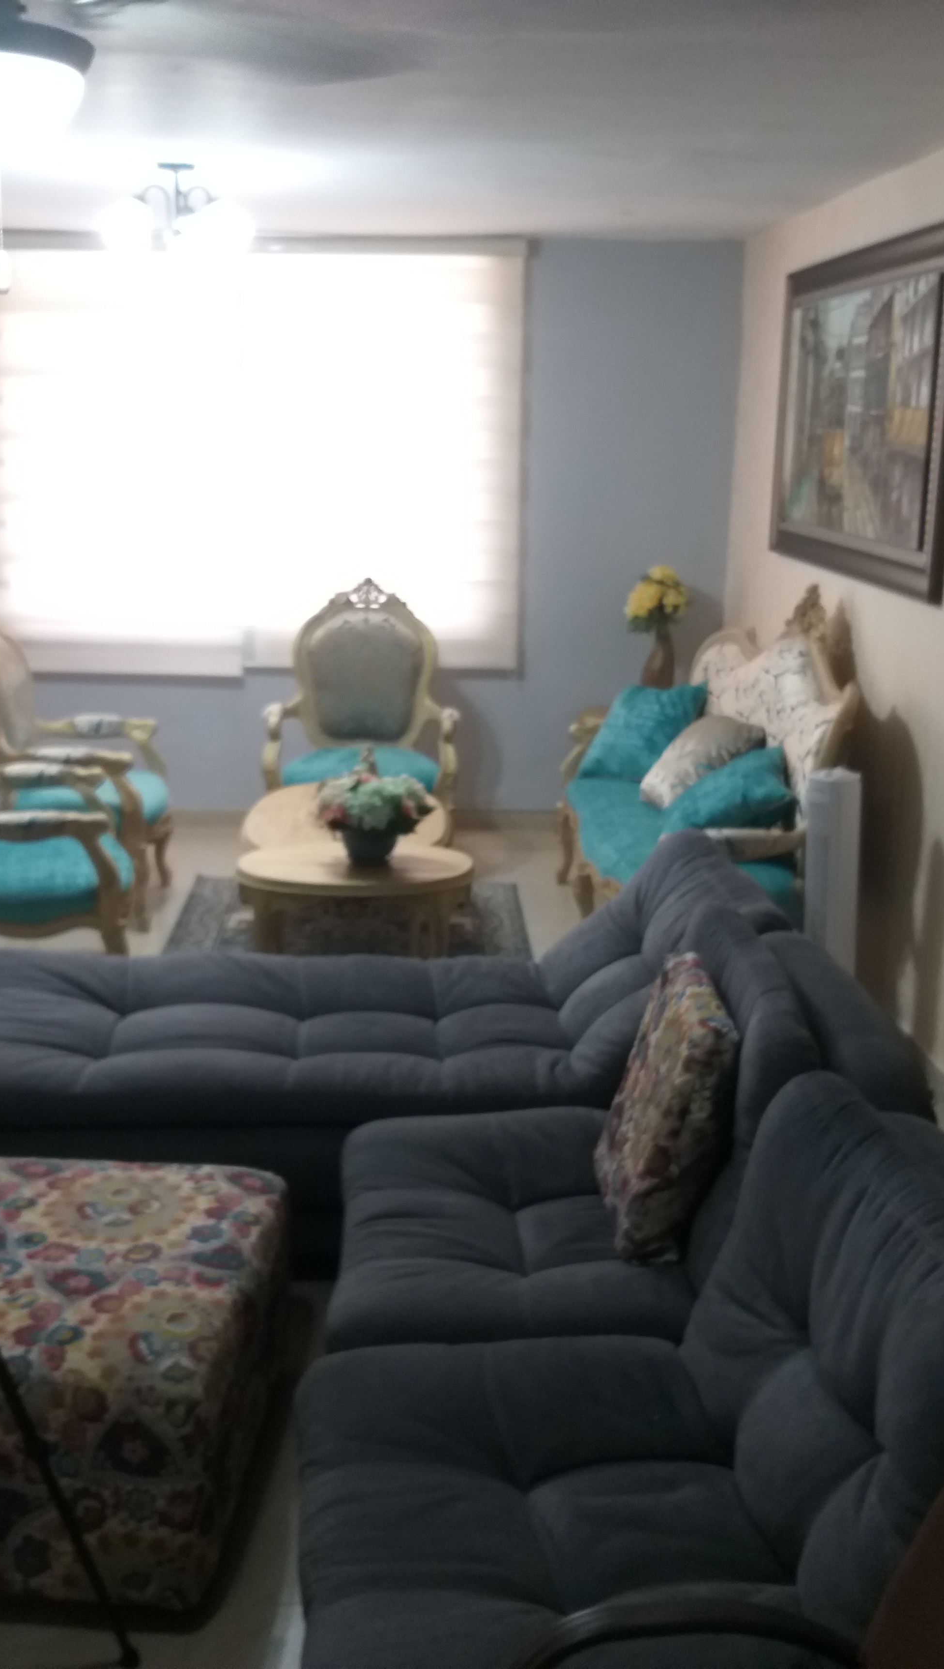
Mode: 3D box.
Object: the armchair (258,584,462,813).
[{"bbox_3d":[-0.426,-0.405,6.419,0.720,1.090,0.670,0,14,-4],"label":"armchair"}]

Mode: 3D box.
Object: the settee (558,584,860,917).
[{"bbox_3d":[0.738,-0.222,5.540,0.790,1.200,1.920,0,14,-4],"label":"settee"}]

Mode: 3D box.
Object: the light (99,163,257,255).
[{"bbox_3d":[-0.842,-1.776,4.772,0.450,0.260,0.450,0,14,-3],"label":"light"}]

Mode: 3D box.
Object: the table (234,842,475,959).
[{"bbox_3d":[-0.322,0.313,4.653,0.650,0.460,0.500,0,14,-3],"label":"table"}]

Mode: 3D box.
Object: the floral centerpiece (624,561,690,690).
[{"bbox_3d":[0.742,-0.793,6.698,0.250,0.560,0.240,0,14,-4],"label":"floral centerpiece"}]

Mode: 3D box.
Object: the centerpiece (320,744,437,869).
[{"bbox_3d":[-0.256,-0.055,4.565,0.320,0.310,0.300,0,14,-3],"label":"centerpiece"}]

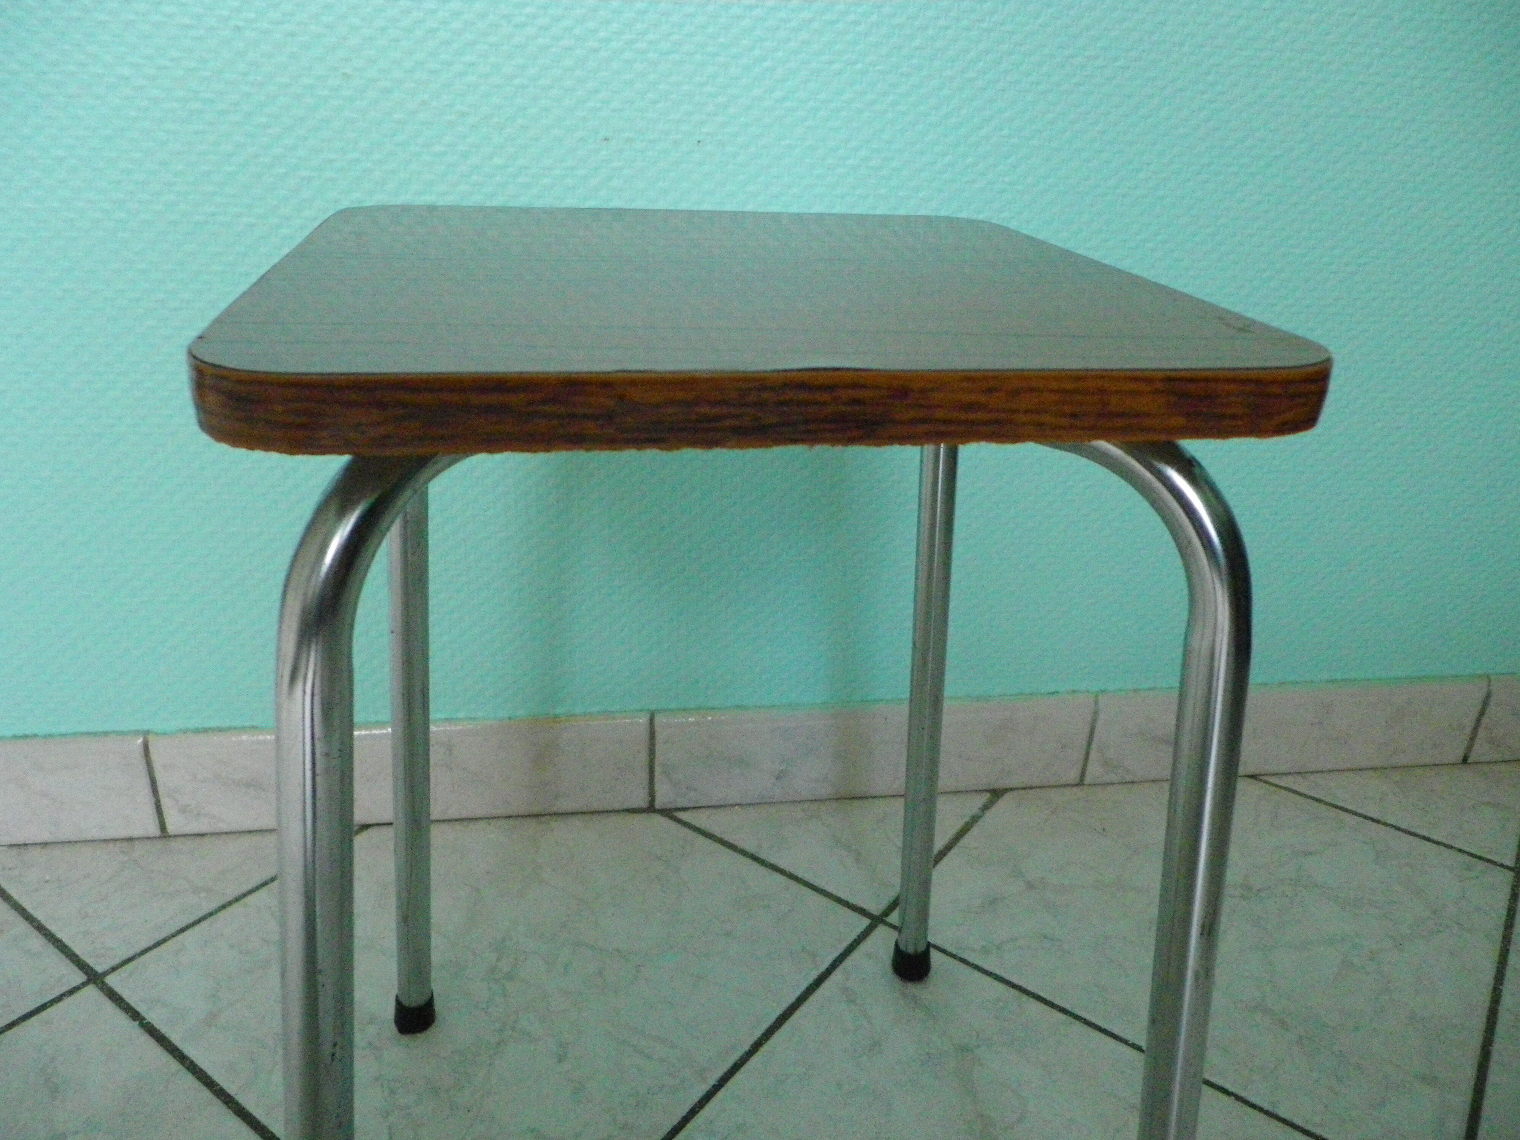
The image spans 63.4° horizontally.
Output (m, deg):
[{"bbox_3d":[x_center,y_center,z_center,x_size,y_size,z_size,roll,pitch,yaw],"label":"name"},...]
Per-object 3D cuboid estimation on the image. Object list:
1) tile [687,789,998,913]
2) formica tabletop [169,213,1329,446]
[{"bbox_3d":[0.067,0.202,0.861,0.240,0.009,0.125,-2,24,-10],"label":"tile"},{"bbox_3d":[-0.011,-0.098,0.441,0.305,0.021,0.288,-2,24,-10],"label":"formica tabletop"}]

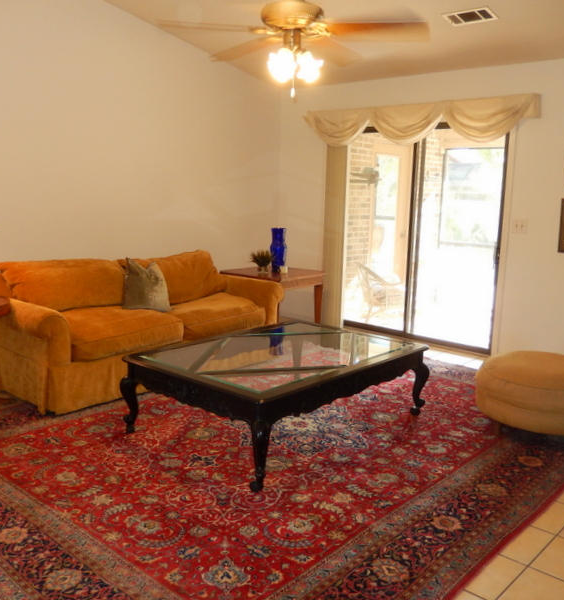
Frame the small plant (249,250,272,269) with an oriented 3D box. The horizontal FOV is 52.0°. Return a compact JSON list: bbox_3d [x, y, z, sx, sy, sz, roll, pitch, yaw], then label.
[{"bbox_3d":[-0.196,-0.432,6.167,0.234,0.225,0.234,1,9,0],"label":"small plant"}]

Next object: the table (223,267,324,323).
[{"bbox_3d":[-0.084,0.034,5.963,0.755,0.626,0.813,10,13,43],"label":"table"}]

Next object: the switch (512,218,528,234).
[{"bbox_3d":[1.996,-0.615,4.845,0.124,0.121,0.018,10,13,43],"label":"switch"}]

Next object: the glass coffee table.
[{"bbox_3d":[-0.014,0.525,3.493,1.077,0.439,1.496,10,13,43],"label":"glass coffee table"}]

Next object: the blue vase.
[{"bbox_3d":[-0.043,-0.533,6.079,0.173,0.457,0.173,1,9,0],"label":"blue vase"}]

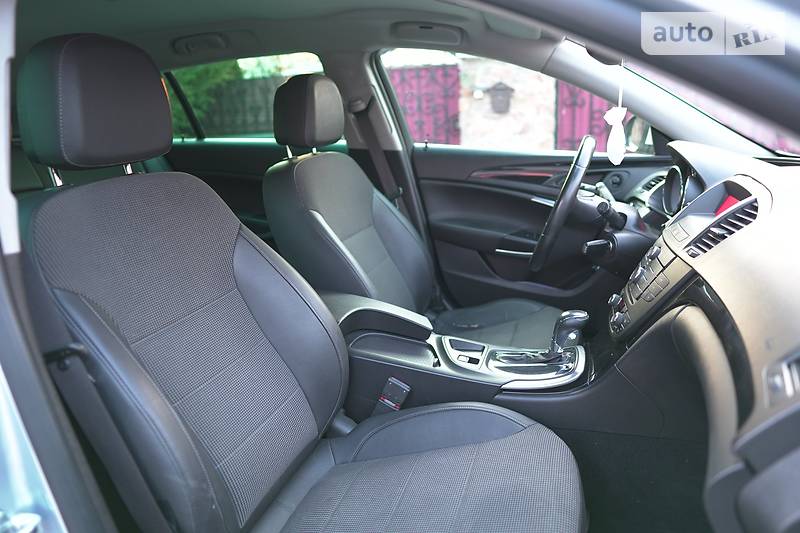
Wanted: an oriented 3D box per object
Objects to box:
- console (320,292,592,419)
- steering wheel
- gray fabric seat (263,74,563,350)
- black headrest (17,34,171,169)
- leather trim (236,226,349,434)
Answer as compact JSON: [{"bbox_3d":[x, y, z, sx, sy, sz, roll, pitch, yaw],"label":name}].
[{"bbox_3d":[0.083,0.220,1.203,0.669,0.293,0.251,2,15,18],"label":"console"},{"bbox_3d":[0.443,-0.156,1.400,0.089,0.373,0.373,19,19,13],"label":"steering wheel"},{"bbox_3d":[0.087,-0.079,1.538,0.857,0.951,0.533,2,15,18],"label":"gray fabric seat"},{"bbox_3d":[-0.485,-0.266,0.849,0.131,0.201,0.256,2,15,18],"label":"black headrest"},{"bbox_3d":[-0.218,0.118,1.074,0.115,0.439,0.136,-22,6,22],"label":"leather trim"}]

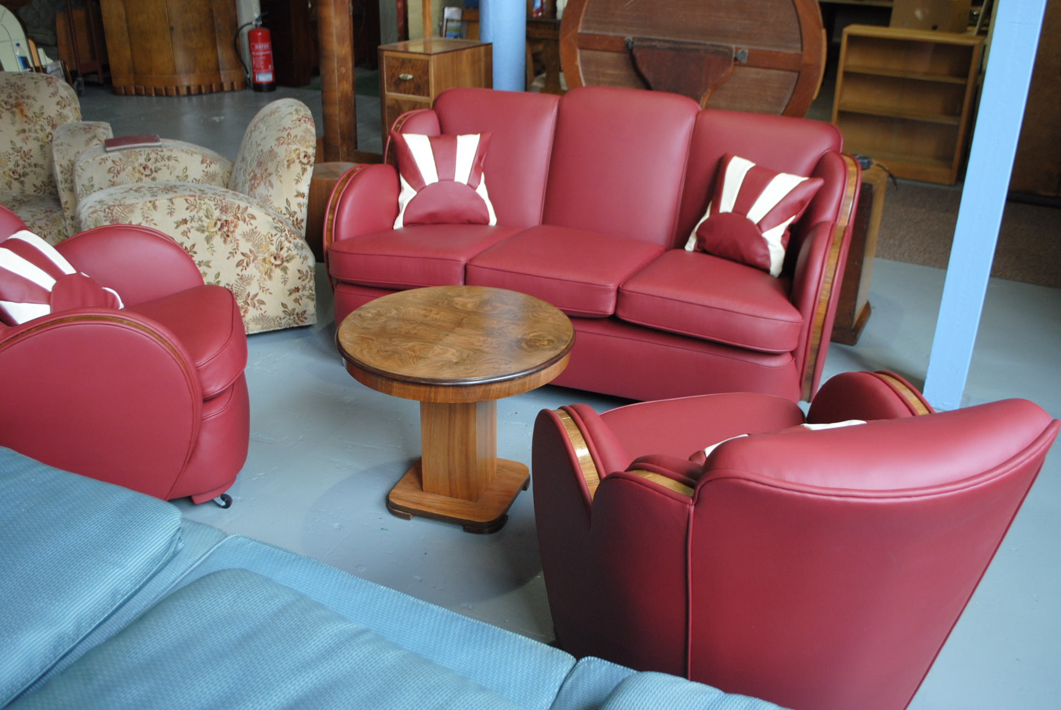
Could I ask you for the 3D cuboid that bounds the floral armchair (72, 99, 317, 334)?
[{"bbox_3d":[-1.257,-0.565,3.725,0.870,0.812,0.826,-10,27,-23],"label":"floral armchair"}]

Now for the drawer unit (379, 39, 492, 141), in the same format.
[{"bbox_3d":[-0.529,-1.333,5.497,0.376,0.783,0.536,15,28,28],"label":"drawer unit"}]

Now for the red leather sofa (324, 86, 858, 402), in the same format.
[{"bbox_3d":[0.150,-0.442,3.444,1.863,0.877,0.884,10,26,19],"label":"red leather sofa"}]

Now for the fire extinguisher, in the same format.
[{"bbox_3d":[-2.258,-2.532,8.162,0.191,0.602,0.191,-5,25,-14],"label":"fire extinguisher"}]

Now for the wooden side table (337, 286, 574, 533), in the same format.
[{"bbox_3d":[-0.186,0.164,2.528,0.597,0.513,0.597,1,24,0],"label":"wooden side table"}]

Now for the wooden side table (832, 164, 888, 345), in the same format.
[{"bbox_3d":[1.128,-0.408,3.770,0.406,0.587,0.348,13,27,24],"label":"wooden side table"}]

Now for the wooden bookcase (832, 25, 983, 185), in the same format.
[{"bbox_3d":[2.315,-1.554,6.065,0.784,0.836,0.261,14,27,26],"label":"wooden bookcase"}]

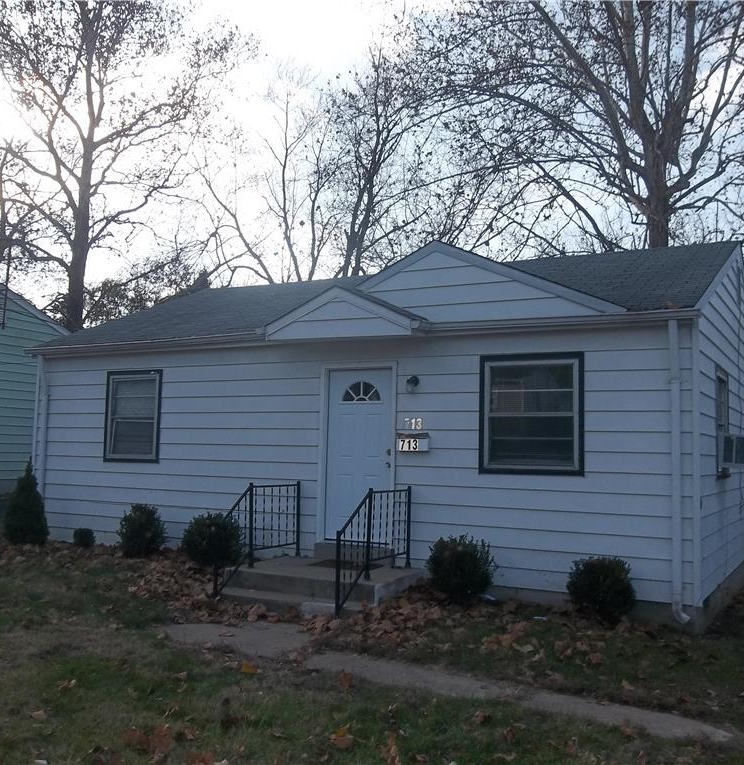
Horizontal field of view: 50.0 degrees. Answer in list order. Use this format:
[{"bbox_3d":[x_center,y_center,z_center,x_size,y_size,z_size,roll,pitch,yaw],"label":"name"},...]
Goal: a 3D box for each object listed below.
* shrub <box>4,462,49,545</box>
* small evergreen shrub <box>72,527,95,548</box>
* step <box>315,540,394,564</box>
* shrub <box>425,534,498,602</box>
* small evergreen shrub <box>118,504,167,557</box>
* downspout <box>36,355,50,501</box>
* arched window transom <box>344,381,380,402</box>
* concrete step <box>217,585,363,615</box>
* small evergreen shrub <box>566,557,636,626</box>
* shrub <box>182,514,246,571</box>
[{"bbox_3d":[-4.869,1.690,11.270,0.635,1.190,0.635,-2,-6,30],"label":"shrub"},{"bbox_3d":[-3.916,2.120,10.888,0.293,0.254,0.293,-2,-6,30],"label":"small evergreen shrub"},{"bbox_3d":[-0.210,1.971,9.143,1.065,0.191,0.221,-2,-6,30],"label":"step"},{"bbox_3d":[0.904,1.864,7.982,0.700,0.658,0.700,1,-5,0],"label":"shrub"},{"bbox_3d":[-2.970,1.915,10.335,0.640,0.660,0.620,-1,-6,29],"label":"small evergreen shrub"},{"bbox_3d":[-4.904,0.948,11.798,0.130,2.680,0.180,-1,-6,29],"label":"downspout"},{"bbox_3d":[-0.119,0.110,9.383,0.538,0.236,0.050,-2,-6,30],"label":"arched window transom"},{"bbox_3d":[-0.807,2.186,7.812,1.700,0.155,0.365,-1,-6,29],"label":"concrete step"},{"bbox_3d":[2.098,1.906,7.318,0.614,0.593,0.614,-2,-6,30],"label":"small evergreen shrub"},{"bbox_3d":[-1.921,1.915,9.620,0.740,0.700,0.720,1,-5,0],"label":"shrub"}]

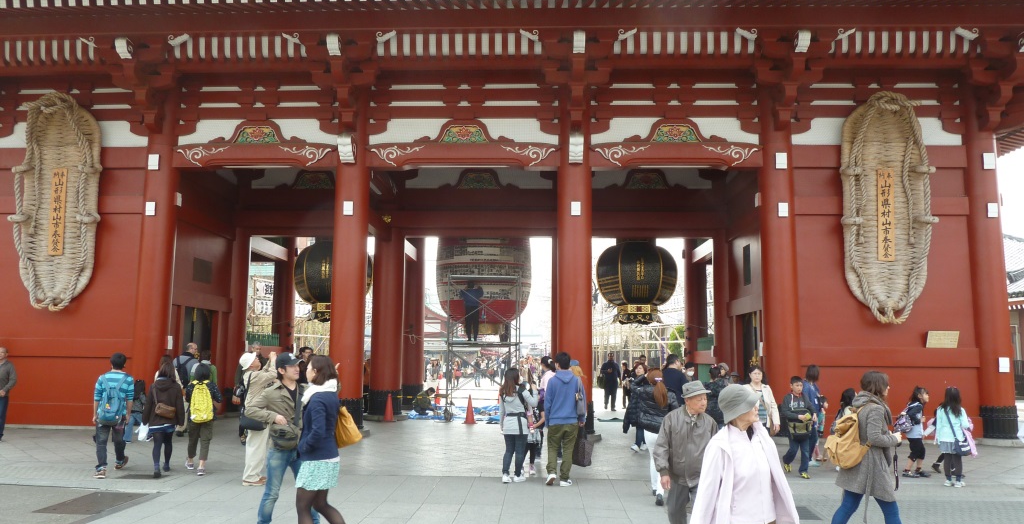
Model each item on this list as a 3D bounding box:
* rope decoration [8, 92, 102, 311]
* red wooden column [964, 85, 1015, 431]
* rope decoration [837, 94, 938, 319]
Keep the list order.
[{"bbox_3d":[-9.415,-1.286,15.318,1.820,4.539,0.650,0,-7,2],"label":"rope decoration"},{"bbox_3d":[9.514,-0.116,14.871,0.740,6.849,0.740,0,-7,2],"label":"red wooden column"},{"bbox_3d":[7.468,-1.071,14.654,1.867,4.610,0.500,0,-2,2],"label":"rope decoration"}]

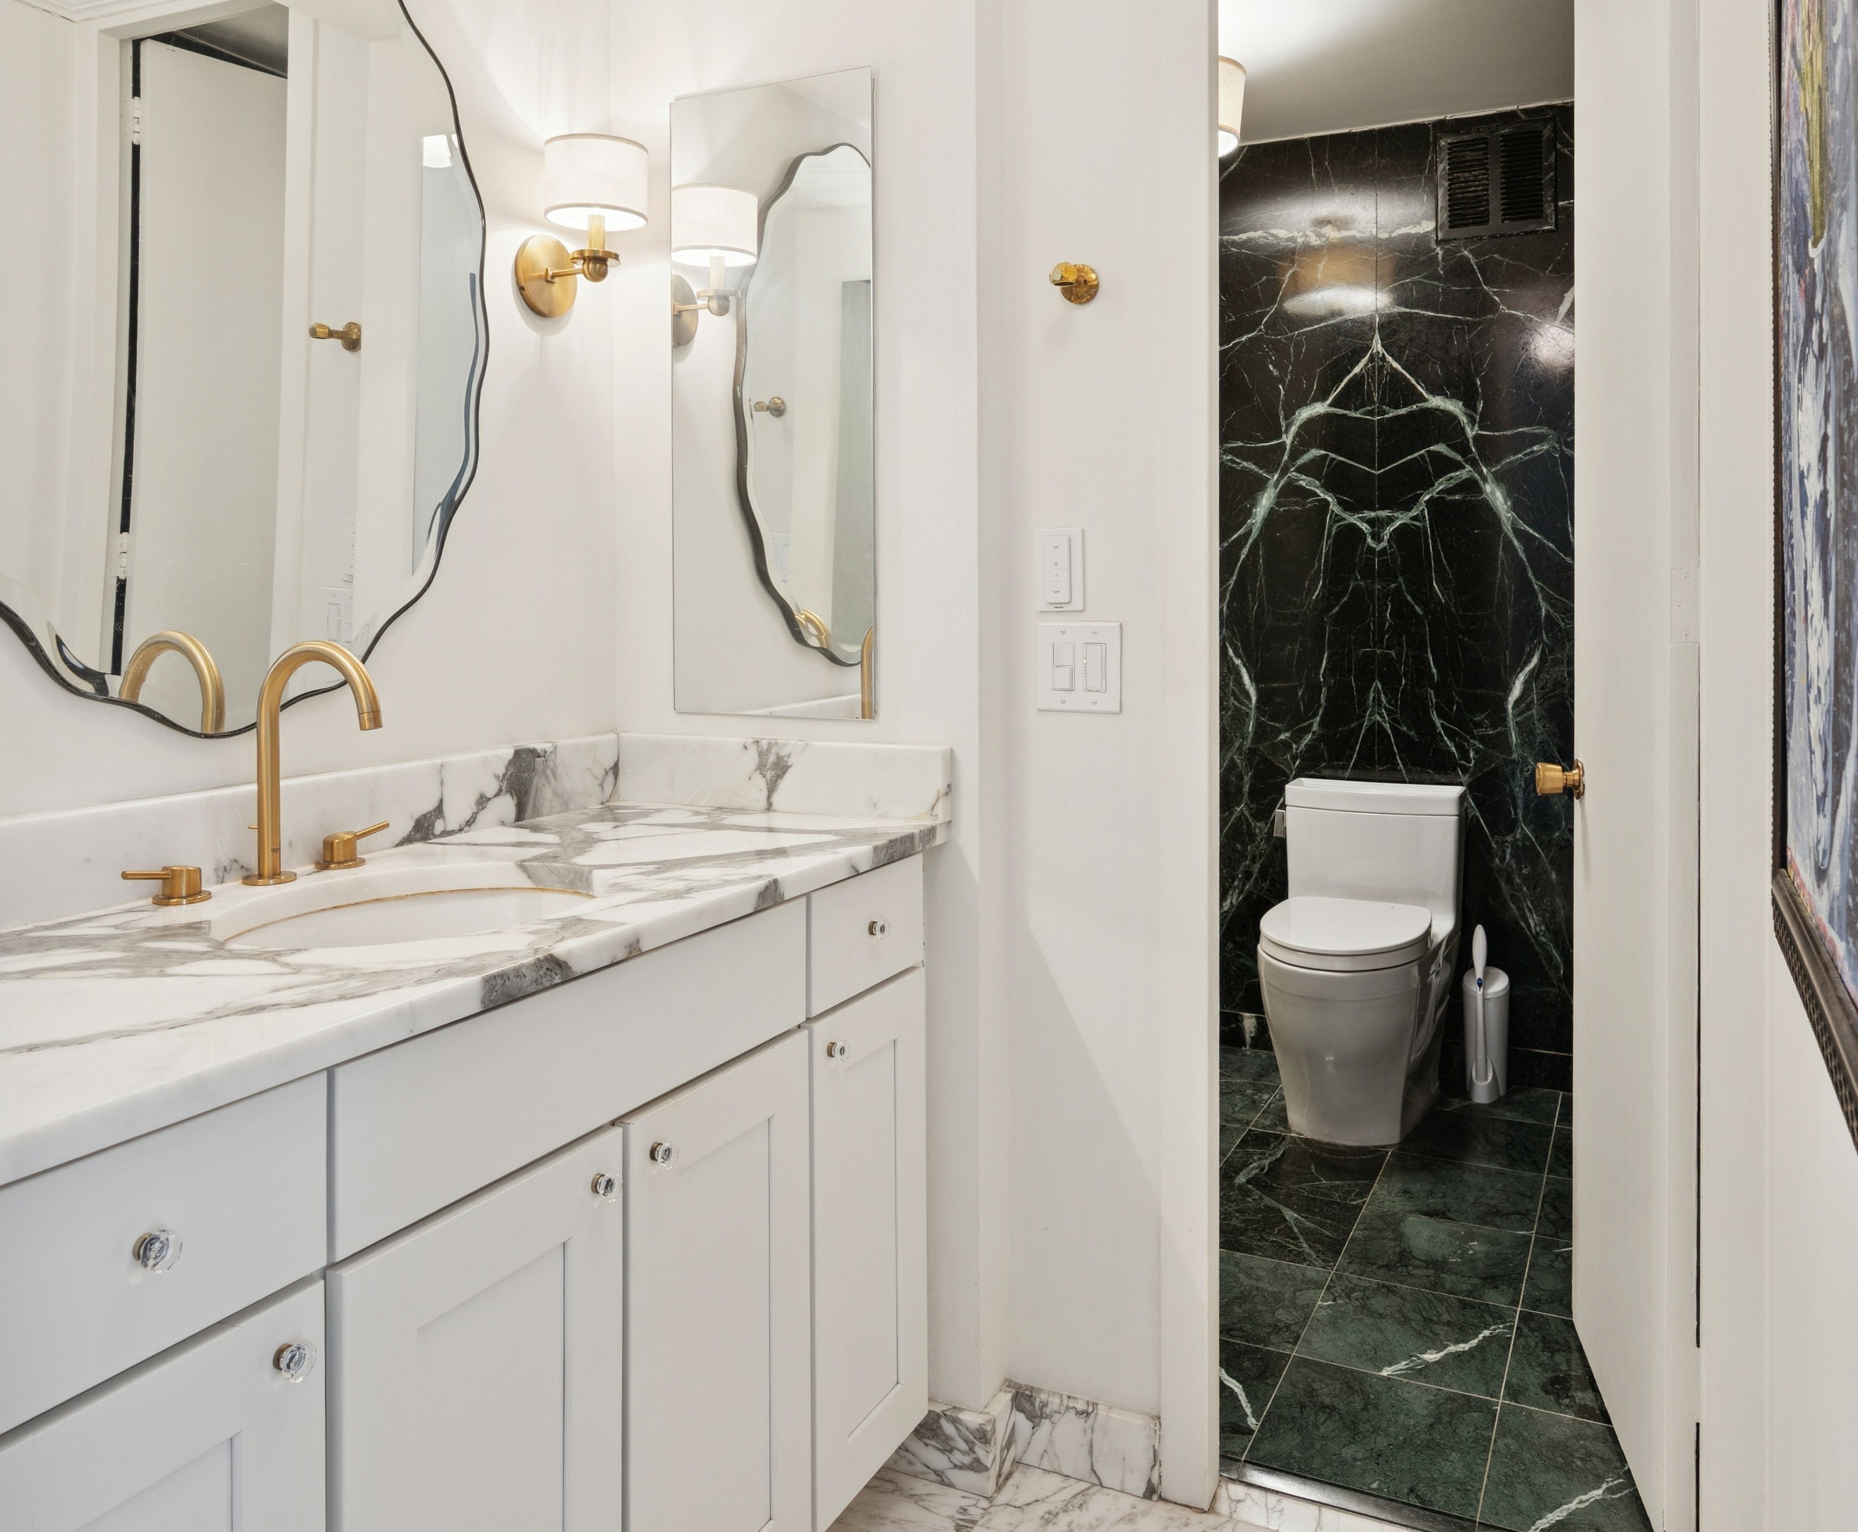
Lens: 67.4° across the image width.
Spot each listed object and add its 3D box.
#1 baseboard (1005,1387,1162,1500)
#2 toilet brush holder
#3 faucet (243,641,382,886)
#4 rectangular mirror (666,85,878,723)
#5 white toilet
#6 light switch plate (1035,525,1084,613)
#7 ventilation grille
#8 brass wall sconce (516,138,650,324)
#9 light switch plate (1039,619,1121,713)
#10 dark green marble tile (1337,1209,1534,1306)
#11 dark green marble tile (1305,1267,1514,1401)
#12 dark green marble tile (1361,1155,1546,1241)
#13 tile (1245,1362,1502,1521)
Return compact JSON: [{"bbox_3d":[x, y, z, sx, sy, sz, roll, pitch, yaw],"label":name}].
[{"bbox_3d":[0.221,0.940,1.937,0.214,0.099,0.020,2,5,27],"label":"baseboard"},{"bbox_3d":[1.322,0.638,3.308,0.100,0.300,0.105,3,7,27],"label":"toilet brush holder"},{"bbox_3d":[-0.662,-0.003,1.503,0.190,0.262,0.060,3,7,25],"label":"faucet"},{"bbox_3d":[-0.235,-0.539,2.053,0.355,0.930,0.015,2,5,27],"label":"rectangular mirror"},{"bbox_3d":[0.970,0.436,3.184,0.410,0.725,0.710,3,7,27],"label":"white toilet"},{"bbox_3d":[0.184,-0.274,1.950,0.072,0.116,0.012,2,5,27],"label":"light switch plate"},{"bbox_3d":[1.372,-1.422,3.374,0.268,0.275,0.020,3,7,27],"label":"ventilation grille"},{"bbox_3d":[-0.492,-0.773,2.016,0.181,0.234,0.150,2,4,27],"label":"brass wall sconce"},{"bbox_3d":[0.209,-0.137,1.938,0.122,0.124,0.008,2,5,27],"label":"light switch plate"},{"bbox_3d":[0.924,0.892,2.530,0.305,0.012,0.305,3,7,27],"label":"dark green marble tile"},{"bbox_3d":[0.785,0.929,2.274,0.305,0.010,0.308,3,7,27],"label":"dark green marble tile"},{"bbox_3d":[1.068,0.867,2.823,0.309,0.010,0.305,3,7,27],"label":"dark green marble tile"},{"bbox_3d":[0.644,0.959,2.002,0.303,0.010,0.305,3,7,27],"label":"tile"}]

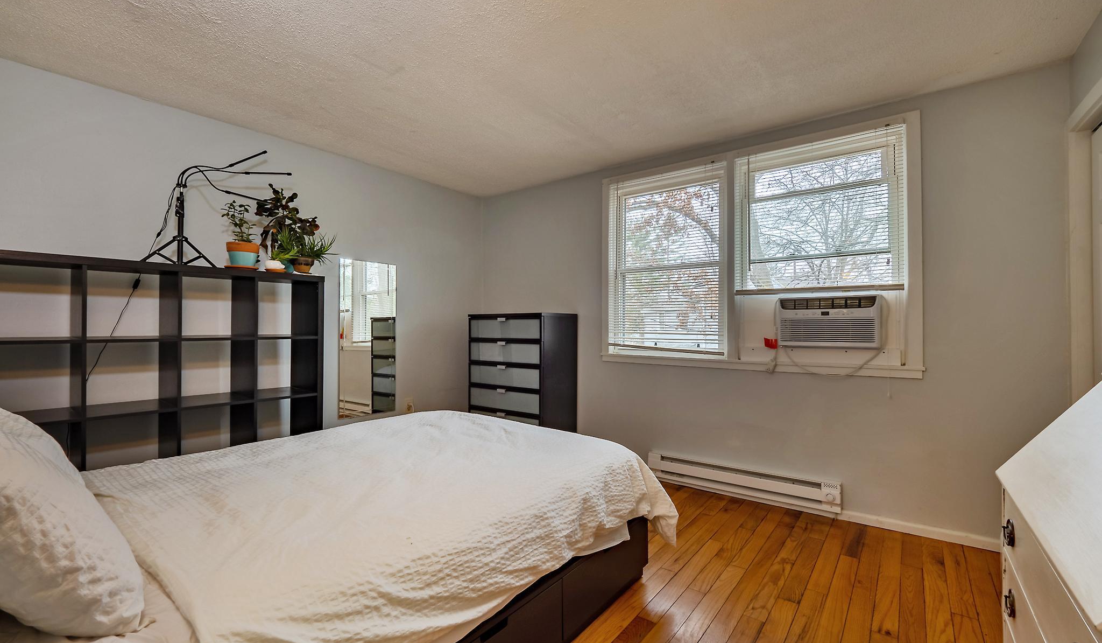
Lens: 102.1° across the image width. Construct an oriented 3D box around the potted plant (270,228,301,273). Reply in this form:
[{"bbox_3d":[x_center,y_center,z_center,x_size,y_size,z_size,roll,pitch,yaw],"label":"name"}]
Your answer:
[{"bbox_3d":[-1.620,-0.424,2.714,0.165,0.275,0.165,0,-1,36],"label":"potted plant"}]

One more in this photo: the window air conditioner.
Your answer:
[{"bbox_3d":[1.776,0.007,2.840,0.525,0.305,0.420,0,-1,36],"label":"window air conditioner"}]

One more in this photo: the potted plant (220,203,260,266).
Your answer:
[{"bbox_3d":[-1.766,-0.469,2.541,0.190,0.360,0.190,0,-1,36],"label":"potted plant"}]

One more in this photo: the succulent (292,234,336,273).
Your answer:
[{"bbox_3d":[-1.534,-0.407,2.882,0.250,0.245,0.250,0,-1,36],"label":"succulent"}]

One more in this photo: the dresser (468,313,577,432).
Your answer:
[{"bbox_3d":[-0.243,0.568,3.822,0.800,1.257,0.510,0,-1,36],"label":"dresser"}]

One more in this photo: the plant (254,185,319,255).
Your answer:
[{"bbox_3d":[-1.680,-0.546,2.820,0.330,0.520,0.320,0,-1,36],"label":"plant"}]

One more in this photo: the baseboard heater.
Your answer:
[{"bbox_3d":[1.245,1.061,3.018,1.222,0.168,0.068,0,-1,36],"label":"baseboard heater"}]

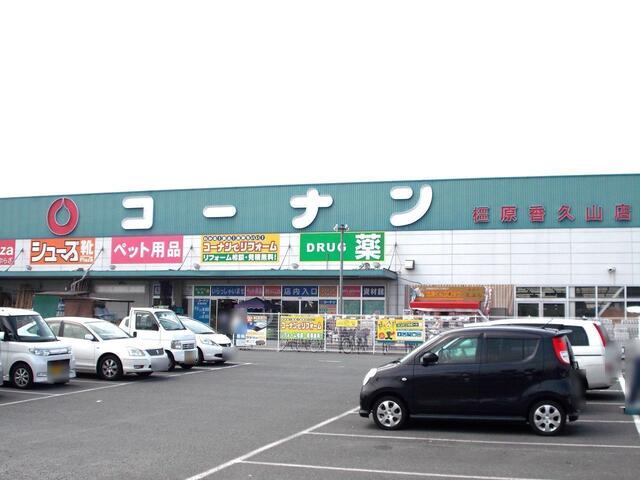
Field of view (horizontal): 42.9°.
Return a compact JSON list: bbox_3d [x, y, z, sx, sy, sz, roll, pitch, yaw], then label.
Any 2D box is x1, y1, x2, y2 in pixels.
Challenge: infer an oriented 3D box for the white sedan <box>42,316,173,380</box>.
[{"bbox_3d":[-6.104,2.798,21.091,4.600,1.470,1.695,-1,-5,19],"label":"white sedan"}]

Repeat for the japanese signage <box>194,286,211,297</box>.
[{"bbox_3d":[-7.489,3.267,51.850,1.115,0.643,0.040,-1,-5,17],"label":"japanese signage"}]

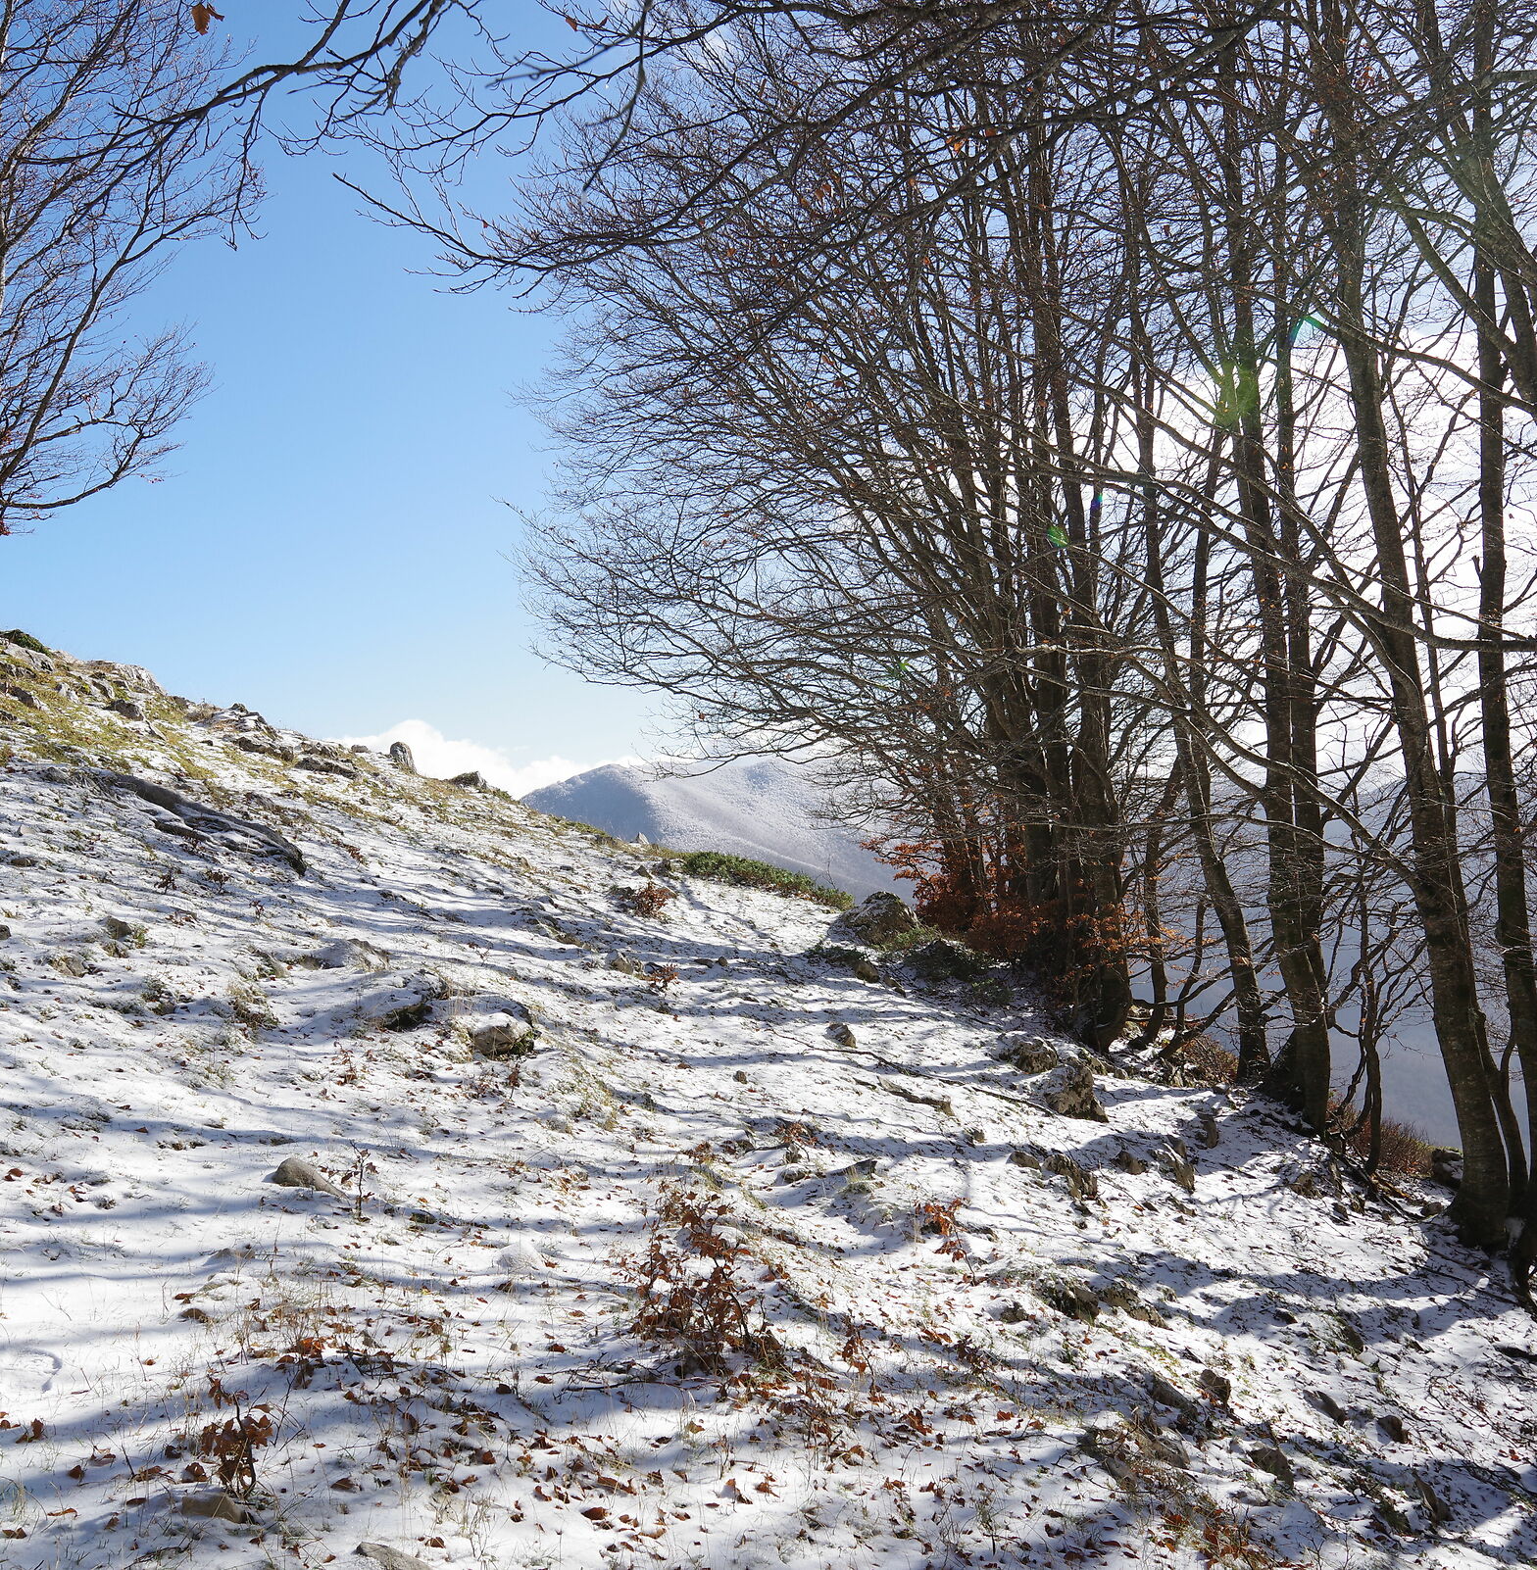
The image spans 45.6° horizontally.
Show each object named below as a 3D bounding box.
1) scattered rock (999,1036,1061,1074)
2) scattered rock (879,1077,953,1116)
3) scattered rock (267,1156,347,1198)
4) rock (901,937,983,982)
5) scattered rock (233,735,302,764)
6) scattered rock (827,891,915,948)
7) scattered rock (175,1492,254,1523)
[{"bbox_3d":[2.182,2.259,15.300,0.492,0.275,0.406,0,0,0],"label":"scattered rock"},{"bbox_3d":[0.946,1.992,11.700,0.456,0.214,0.329,0,0,0],"label":"scattered rock"},{"bbox_3d":[-1.566,1.330,6.200,0.266,0.104,0.192,0,0,0],"label":"scattered rock"},{"bbox_3d":[1.851,1.861,19.500,0.836,0.440,0.646,0,0,0],"label":"rock"},{"bbox_3d":[-5.592,-0.400,20.435,0.756,0.322,0.616,0,-2,-15],"label":"scattered rock"},{"bbox_3d":[1.425,1.858,25.341,1.160,0.750,1.059,0,-1,3],"label":"scattered rock"},{"bbox_3d":[-1.135,1.478,3.750,0.155,0.055,0.110,0,0,0],"label":"scattered rock"}]

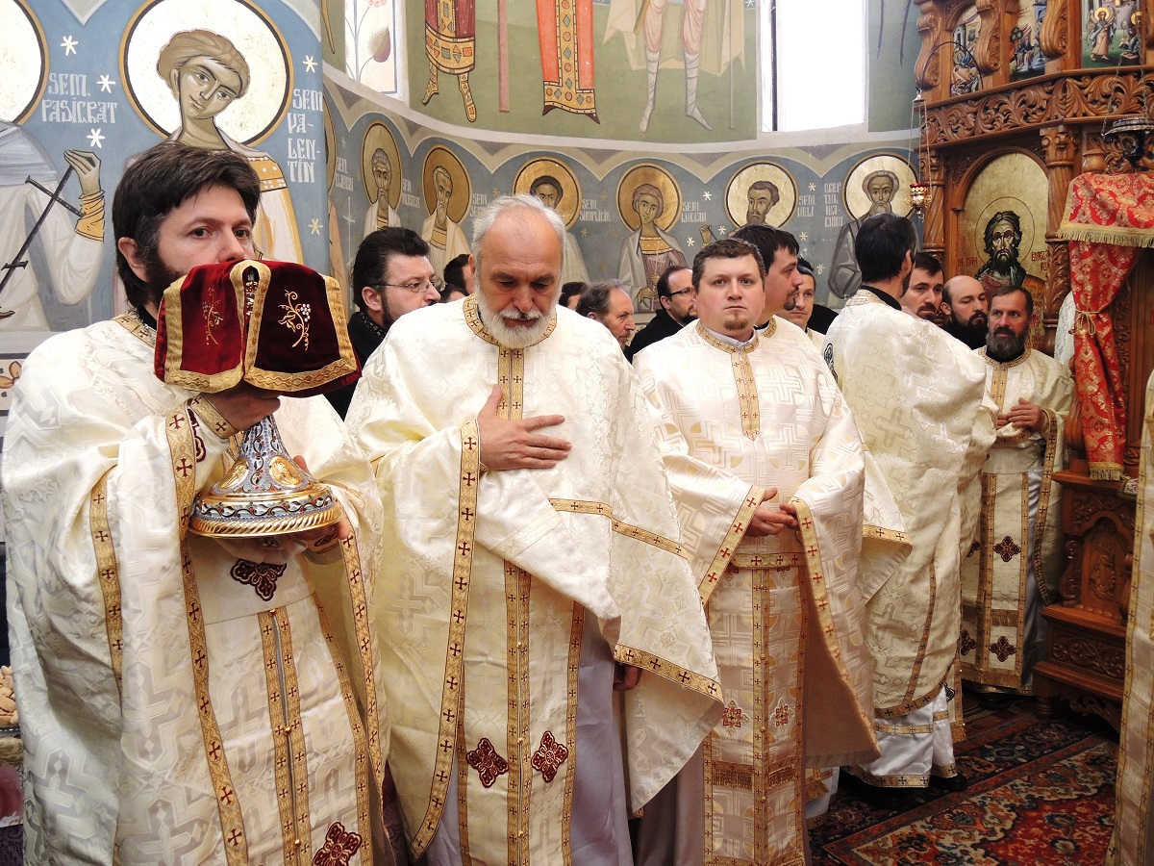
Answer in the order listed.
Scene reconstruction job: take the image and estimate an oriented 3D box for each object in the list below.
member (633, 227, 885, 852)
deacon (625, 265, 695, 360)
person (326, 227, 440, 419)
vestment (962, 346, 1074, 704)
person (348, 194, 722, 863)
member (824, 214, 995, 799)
[{"bbox_3d":[0.442,0.354,2.429,0.630,1.700,0.450,-2,8,-8],"label":"member"},{"bbox_3d":[0.408,0.210,3.750,0.340,1.774,0.520,1,3,32],"label":"deacon"},{"bbox_3d":[-0.478,0.331,2.350,0.380,1.694,0.530,0,3,22],"label":"person"},{"bbox_3d":[1.694,0.341,3.650,0.550,1.354,0.420,1,3,38],"label":"vestment"},{"bbox_3d":[-0.087,0.356,1.890,0.740,1.674,0.500,-1,3,-6],"label":"person"},{"bbox_3d":[1.017,0.224,2.900,0.520,1.804,0.560,-2,3,-14],"label":"member"}]

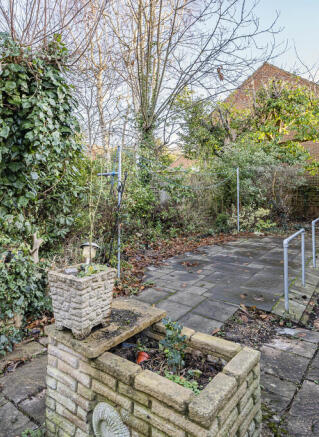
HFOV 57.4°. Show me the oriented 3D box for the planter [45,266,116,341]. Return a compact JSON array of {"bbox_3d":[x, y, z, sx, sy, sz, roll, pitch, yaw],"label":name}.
[{"bbox_3d":[-0.482,0.520,1.855,0.305,0.360,0.295,1,2,35],"label":"planter"}]

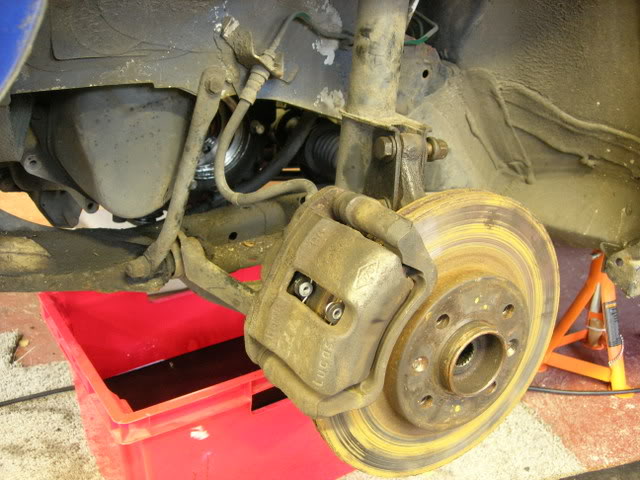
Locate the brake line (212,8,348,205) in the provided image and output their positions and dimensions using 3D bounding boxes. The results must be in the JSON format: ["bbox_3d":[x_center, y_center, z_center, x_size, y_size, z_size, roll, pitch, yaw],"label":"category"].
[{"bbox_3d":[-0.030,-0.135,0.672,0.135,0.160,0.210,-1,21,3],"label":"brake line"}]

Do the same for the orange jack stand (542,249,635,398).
[{"bbox_3d":[0.560,0.151,1.402,0.196,0.261,0.193,-11,23,-21],"label":"orange jack stand"}]

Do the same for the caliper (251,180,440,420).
[{"bbox_3d":[0.011,0.047,0.551,0.083,0.162,0.118,22,5,-35],"label":"caliper"}]

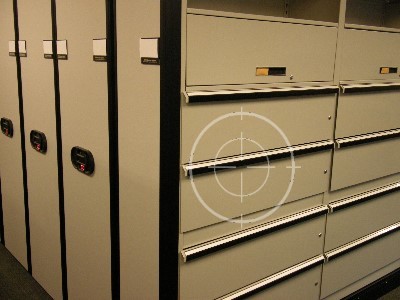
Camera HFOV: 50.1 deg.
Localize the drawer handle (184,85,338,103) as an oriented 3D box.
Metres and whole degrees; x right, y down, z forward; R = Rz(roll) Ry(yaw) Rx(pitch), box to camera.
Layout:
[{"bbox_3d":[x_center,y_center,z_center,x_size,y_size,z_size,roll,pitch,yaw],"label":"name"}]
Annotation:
[{"bbox_3d":[0.298,-0.235,1.753,0.900,0.038,0.035,-8,16,-38],"label":"drawer handle"}]

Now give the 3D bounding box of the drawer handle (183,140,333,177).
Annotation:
[{"bbox_3d":[0.314,0.027,1.934,0.949,0.039,0.035,-8,16,-38],"label":"drawer handle"}]

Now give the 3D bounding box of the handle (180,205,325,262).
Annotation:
[{"bbox_3d":[0.306,0.374,2.010,0.949,0.039,0.035,-8,16,-38],"label":"handle"}]

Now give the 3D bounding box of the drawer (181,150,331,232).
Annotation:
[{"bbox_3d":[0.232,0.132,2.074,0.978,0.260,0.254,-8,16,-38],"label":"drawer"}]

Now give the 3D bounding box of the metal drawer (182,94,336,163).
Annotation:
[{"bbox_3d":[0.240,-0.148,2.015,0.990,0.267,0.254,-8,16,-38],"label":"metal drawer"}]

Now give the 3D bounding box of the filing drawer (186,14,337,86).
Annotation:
[{"bbox_3d":[0.190,-0.422,1.863,0.866,0.245,0.350,-8,16,-38],"label":"filing drawer"}]

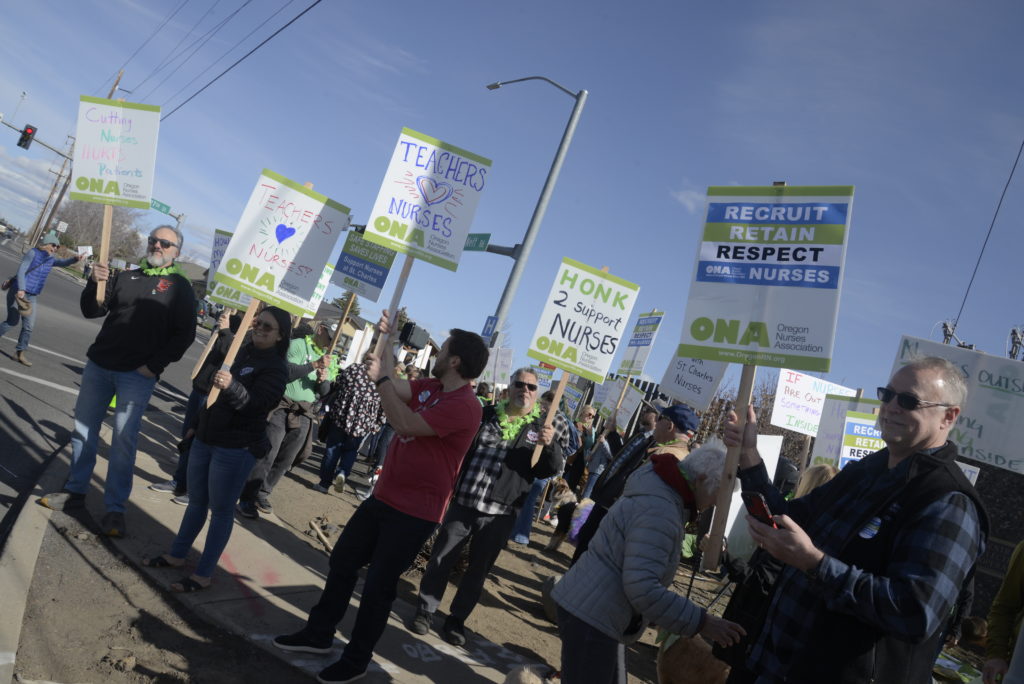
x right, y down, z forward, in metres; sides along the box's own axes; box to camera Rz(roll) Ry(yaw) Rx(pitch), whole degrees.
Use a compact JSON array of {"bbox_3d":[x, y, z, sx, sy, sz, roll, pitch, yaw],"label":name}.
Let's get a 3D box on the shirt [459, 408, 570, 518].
[{"bbox_3d":[-0.024,0.785,4.357,0.620,0.730,0.380,20,-6,0],"label":"shirt"}]

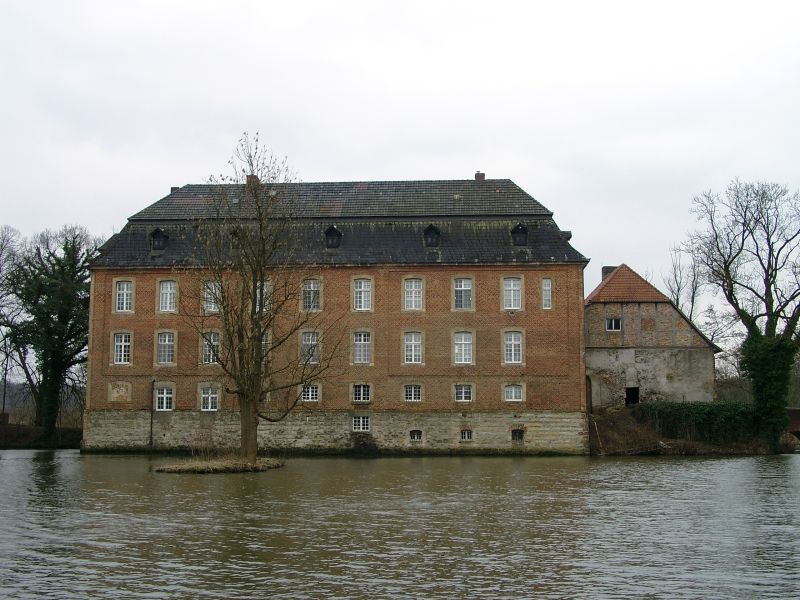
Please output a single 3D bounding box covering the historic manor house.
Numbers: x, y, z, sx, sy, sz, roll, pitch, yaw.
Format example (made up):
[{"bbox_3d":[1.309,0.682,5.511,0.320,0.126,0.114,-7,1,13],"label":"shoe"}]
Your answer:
[{"bbox_3d":[-4.241,0.836,72.088,34.410,20.700,12.200,0,-7,4],"label":"historic manor house"}]

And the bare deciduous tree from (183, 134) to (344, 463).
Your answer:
[{"bbox_3d":[-7.121,-0.206,50.478,8.530,17.300,8.100,0,-7,4],"label":"bare deciduous tree"}]

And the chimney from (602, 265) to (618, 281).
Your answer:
[{"bbox_3d":[18.760,-2.317,86.500,1.350,1.600,1.100,0,-7,4],"label":"chimney"}]

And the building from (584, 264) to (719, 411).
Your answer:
[{"bbox_3d":[18.872,3.717,85.050,14.300,11.930,16.000,0,-7,4],"label":"building"}]

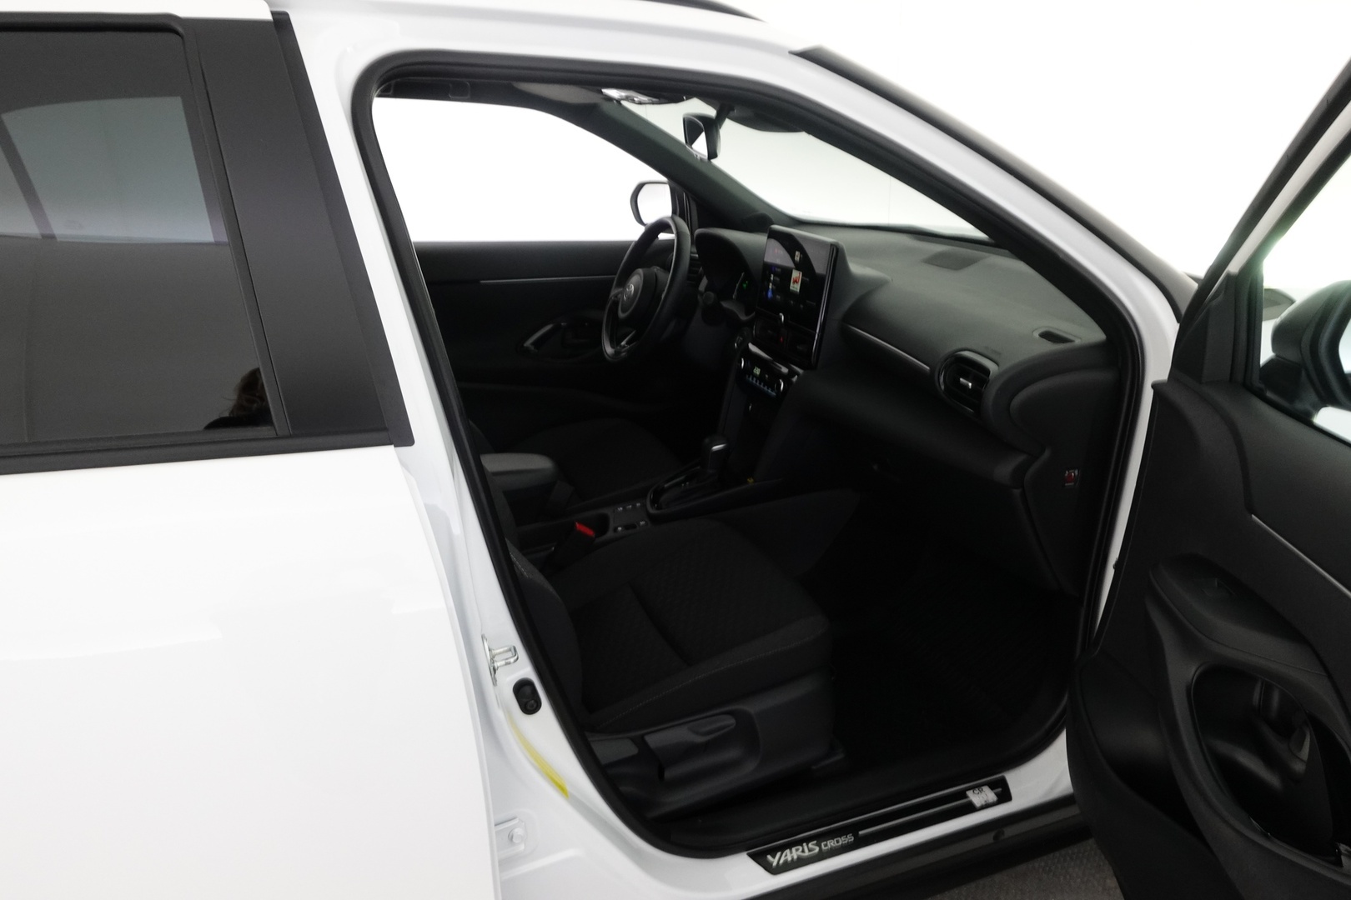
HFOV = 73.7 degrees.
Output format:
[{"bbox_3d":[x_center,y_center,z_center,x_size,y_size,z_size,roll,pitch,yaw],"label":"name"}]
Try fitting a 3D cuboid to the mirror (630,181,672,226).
[{"bbox_3d":[-0.024,-0.700,2.599,0.125,0.150,0.210,-12,25,-33],"label":"mirror"}]

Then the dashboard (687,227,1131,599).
[{"bbox_3d":[0.473,-0.197,1.968,0.630,0.490,1.400,-7,23,-22],"label":"dashboard"}]

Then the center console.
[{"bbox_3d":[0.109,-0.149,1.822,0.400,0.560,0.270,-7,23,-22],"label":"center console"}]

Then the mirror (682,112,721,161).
[{"bbox_3d":[0.045,-0.566,1.626,0.037,0.068,0.230,-8,22,-4],"label":"mirror"}]

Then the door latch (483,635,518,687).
[{"bbox_3d":[-0.184,0.218,0.937,0.037,0.053,0.035,-7,23,-22],"label":"door latch"}]

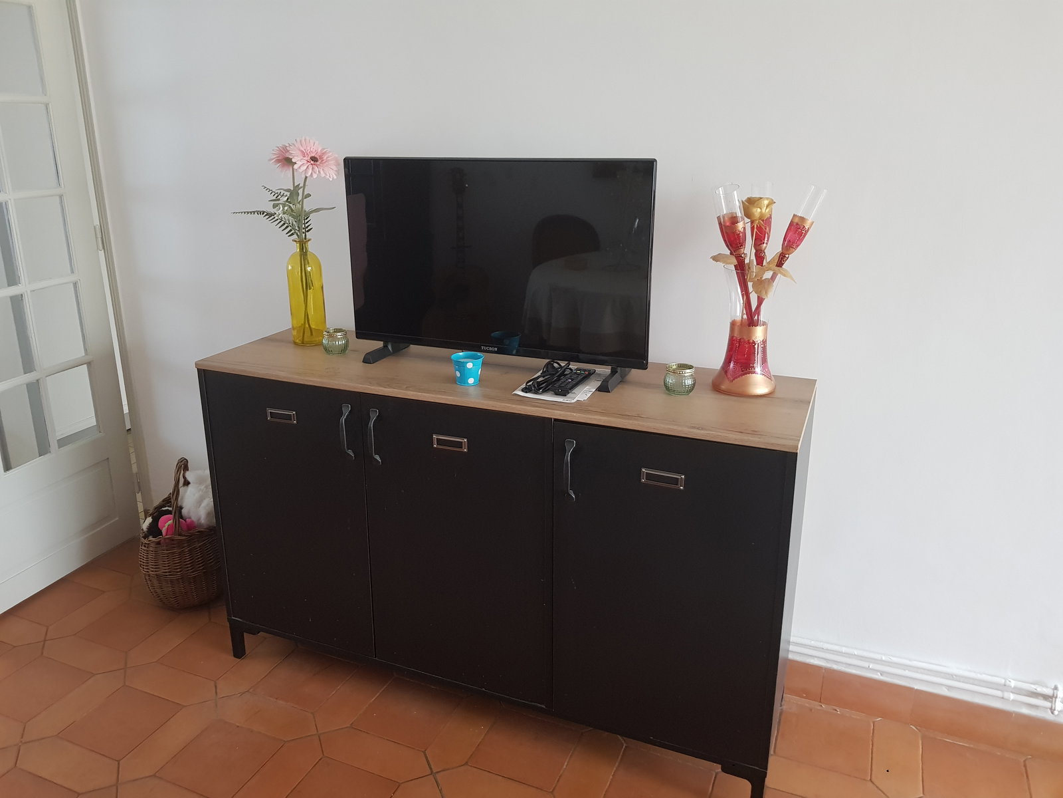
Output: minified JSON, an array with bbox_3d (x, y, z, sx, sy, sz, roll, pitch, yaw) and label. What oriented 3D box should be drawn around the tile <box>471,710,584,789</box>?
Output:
[{"bbox_3d":[-0.013,0.811,1.844,0.200,0.016,0.200,8,19,22],"label":"tile"}]

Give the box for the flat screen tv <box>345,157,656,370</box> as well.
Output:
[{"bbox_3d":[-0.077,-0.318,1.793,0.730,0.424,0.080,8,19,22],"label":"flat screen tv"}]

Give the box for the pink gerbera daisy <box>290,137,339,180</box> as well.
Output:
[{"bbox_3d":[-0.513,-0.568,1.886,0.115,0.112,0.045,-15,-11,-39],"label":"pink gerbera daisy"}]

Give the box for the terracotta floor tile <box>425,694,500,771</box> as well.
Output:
[{"bbox_3d":[-0.154,0.774,1.871,0.105,0.012,0.303,8,19,22],"label":"terracotta floor tile"}]

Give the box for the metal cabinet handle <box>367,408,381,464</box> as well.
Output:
[{"bbox_3d":[-0.342,0.087,1.719,0.019,0.127,0.027,8,19,22],"label":"metal cabinet handle"}]

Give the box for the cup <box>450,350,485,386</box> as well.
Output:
[{"bbox_3d":[-0.140,-0.063,1.738,0.073,0.059,0.073,0,18,0],"label":"cup"}]

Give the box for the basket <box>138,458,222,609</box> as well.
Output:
[{"bbox_3d":[-1.011,0.384,2.359,0.280,0.430,0.280,-8,19,-24],"label":"basket"}]

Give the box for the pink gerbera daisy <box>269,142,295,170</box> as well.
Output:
[{"bbox_3d":[-0.621,-0.610,2.019,0.065,0.085,0.090,17,24,42],"label":"pink gerbera daisy"}]

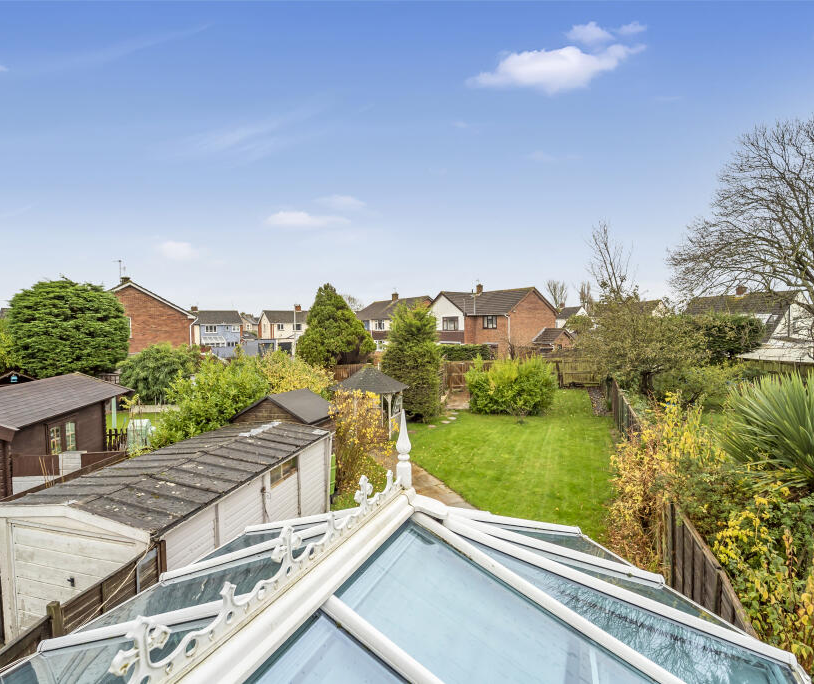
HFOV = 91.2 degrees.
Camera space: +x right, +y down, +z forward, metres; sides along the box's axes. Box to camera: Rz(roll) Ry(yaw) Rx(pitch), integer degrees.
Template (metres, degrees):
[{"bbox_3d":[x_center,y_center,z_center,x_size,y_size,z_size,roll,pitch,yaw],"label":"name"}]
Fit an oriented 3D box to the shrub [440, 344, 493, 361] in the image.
[{"bbox_3d":[4.720,1.560,31.599,4.300,2.727,1.800,0,3,8],"label":"shrub"}]

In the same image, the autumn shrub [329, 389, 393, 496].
[{"bbox_3d":[-1.350,2.859,12.063,1.800,2.850,1.700,0,3,0],"label":"autumn shrub"}]

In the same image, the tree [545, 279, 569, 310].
[{"bbox_3d":[34.110,-6.972,89.760,5.400,14.500,5.200,1,3,20],"label":"tree"}]

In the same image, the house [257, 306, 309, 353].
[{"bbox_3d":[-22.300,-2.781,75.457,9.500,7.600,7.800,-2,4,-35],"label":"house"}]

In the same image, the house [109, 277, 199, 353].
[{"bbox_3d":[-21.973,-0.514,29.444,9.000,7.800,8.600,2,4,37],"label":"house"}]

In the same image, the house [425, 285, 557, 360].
[{"bbox_3d":[8.587,-1.900,42.260,9.700,8.700,10.400,-2,3,-38],"label":"house"}]

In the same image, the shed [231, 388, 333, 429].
[{"bbox_3d":[-4.000,2.964,13.420,2.800,2.500,2.250,1,3,15],"label":"shed"}]

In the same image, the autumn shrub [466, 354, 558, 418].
[{"bbox_3d":[5.460,2.094,21.013,4.600,2.771,3.600,0,3,15],"label":"autumn shrub"}]

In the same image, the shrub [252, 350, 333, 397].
[{"bbox_3d":[-4.900,2.247,17.138,3.200,3.550,2.800,-1,3,-14],"label":"shrub"}]

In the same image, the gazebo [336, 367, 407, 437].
[{"bbox_3d":[-1.500,2.346,16.417,3.250,2.765,2.850,-1,3,-10],"label":"gazebo"}]

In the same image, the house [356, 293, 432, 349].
[{"bbox_3d":[-1.462,-2.264,53.952,8.400,8.550,15.300,-2,3,-30],"label":"house"}]

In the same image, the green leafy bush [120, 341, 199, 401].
[{"bbox_3d":[-13.718,1.817,21.890,3.800,3.400,3.400,-2,3,-32],"label":"green leafy bush"}]

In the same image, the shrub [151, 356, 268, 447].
[{"bbox_3d":[-6.850,2.412,13.942,3.500,3.550,2.900,-1,3,-27],"label":"shrub"}]

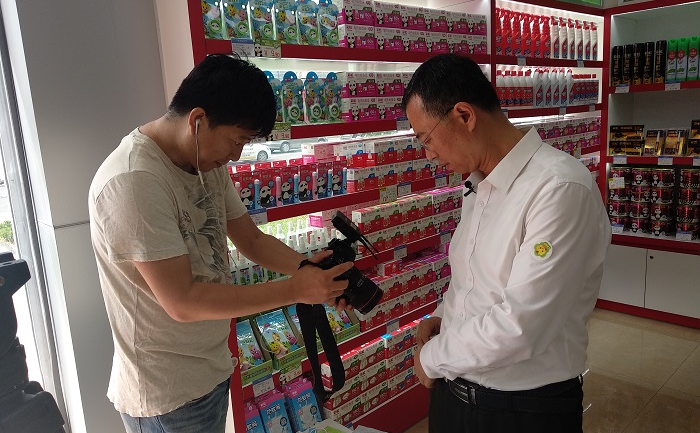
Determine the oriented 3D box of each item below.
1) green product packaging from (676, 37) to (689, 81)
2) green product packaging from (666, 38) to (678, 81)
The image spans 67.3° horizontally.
[{"bbox_3d":[2.241,-1.057,3.547,0.065,0.277,0.065,-12,14,-40],"label":"green product packaging"},{"bbox_3d":[2.165,-1.052,3.537,0.054,0.272,0.054,-14,15,-43],"label":"green product packaging"}]

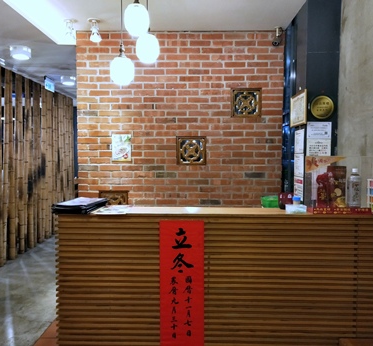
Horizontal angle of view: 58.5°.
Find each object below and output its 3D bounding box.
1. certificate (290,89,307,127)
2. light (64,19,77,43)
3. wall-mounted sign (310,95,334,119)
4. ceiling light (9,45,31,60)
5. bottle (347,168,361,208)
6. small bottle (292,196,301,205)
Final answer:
[{"bbox_3d":[0.997,-0.562,2.963,0.025,0.284,0.393,0,3,1],"label":"certificate"},{"bbox_3d":[-1.107,-1.354,3.193,0.115,0.203,0.120,0,3,1],"label":"light"},{"bbox_3d":[1.149,-0.549,2.804,0.197,0.197,0.020,0,3,1],"label":"wall-mounted sign"},{"bbox_3d":[-1.787,-1.295,3.594,0.207,0.089,0.207,0,3,1],"label":"ceiling light"},{"bbox_3d":[1.114,0.105,2.207,0.075,0.269,0.075,0,3,1],"label":"bottle"},{"bbox_3d":[0.721,0.196,2.170,0.050,0.091,0.050,0,3,1],"label":"small bottle"}]

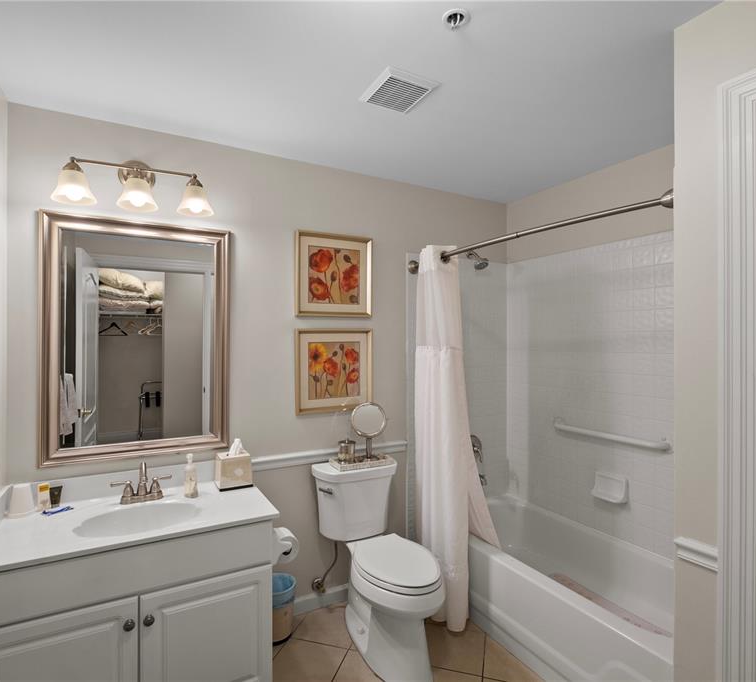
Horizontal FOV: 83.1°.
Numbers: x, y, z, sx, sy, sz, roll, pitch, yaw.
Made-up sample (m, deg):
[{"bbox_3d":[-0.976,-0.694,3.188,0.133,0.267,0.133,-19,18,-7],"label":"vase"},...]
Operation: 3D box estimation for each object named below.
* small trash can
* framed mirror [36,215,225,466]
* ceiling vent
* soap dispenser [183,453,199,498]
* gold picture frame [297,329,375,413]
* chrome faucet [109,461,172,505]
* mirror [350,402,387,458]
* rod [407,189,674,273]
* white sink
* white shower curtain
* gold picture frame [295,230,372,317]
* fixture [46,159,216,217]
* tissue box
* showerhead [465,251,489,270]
[{"bbox_3d":[-0.514,1.353,2.148,0.198,0.255,0.198,0,0,0],"label":"small trash can"},{"bbox_3d":[-1.060,-0.007,1.932,0.746,1.060,0.032,0,0,-29],"label":"framed mirror"},{"bbox_3d":[0.081,-0.961,1.669,0.229,0.022,0.243,0,0,-28],"label":"ceiling vent"},{"bbox_3d":[-0.839,0.598,1.919,0.063,0.186,0.060,0,0,-13],"label":"soap dispenser"},{"bbox_3d":[-0.235,0.168,2.389,0.456,0.458,0.027,0,0,-29],"label":"gold picture frame"},{"bbox_3d":[-0.989,0.594,1.792,0.232,0.172,0.125,0,0,-29],"label":"chrome faucet"},{"bbox_3d":[-0.052,0.500,2.379,0.198,0.316,0.105,0,0,12],"label":"mirror"},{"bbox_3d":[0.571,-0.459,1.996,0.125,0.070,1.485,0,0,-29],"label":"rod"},{"bbox_3d":[-0.906,0.745,1.629,0.428,0.135,0.310,0,0,-29],"label":"white sink"},{"bbox_3d":[0.386,0.468,2.381,0.281,1.970,0.512,0,0,-28],"label":"white shower curtain"},{"bbox_3d":[-0.236,-0.360,2.399,0.459,0.462,0.027,0,0,-28],"label":"gold picture frame"},{"bbox_3d":[-1.046,-0.663,1.851,0.602,0.194,0.190,0,0,-29],"label":"fixture"},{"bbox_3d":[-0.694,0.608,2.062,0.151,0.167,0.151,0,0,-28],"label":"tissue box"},{"bbox_3d":[0.658,-0.535,2.797,0.086,0.142,0.165,0,0,-29],"label":"showerhead"}]

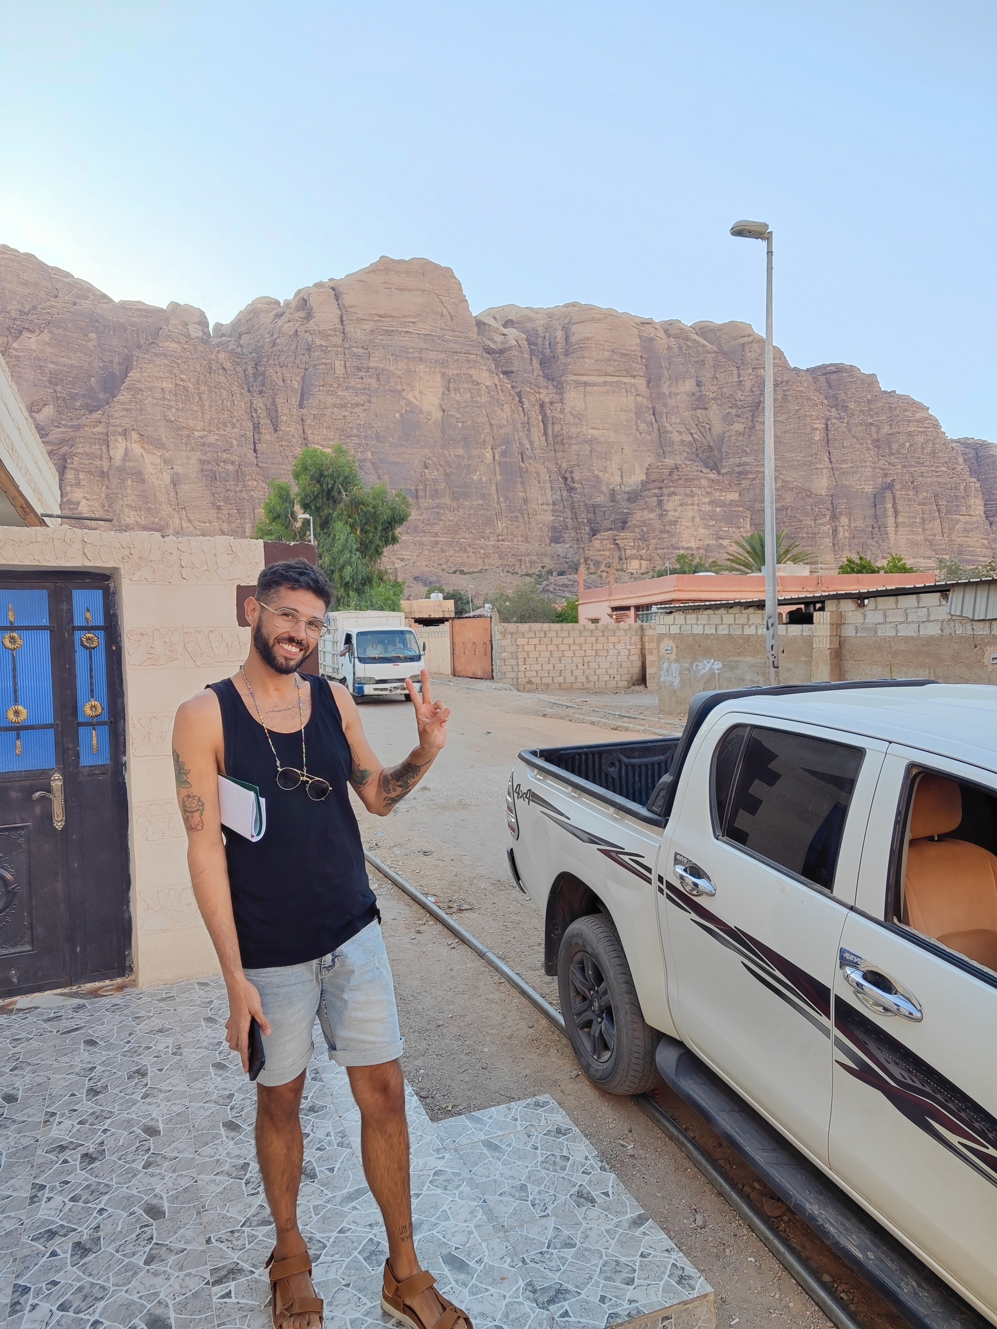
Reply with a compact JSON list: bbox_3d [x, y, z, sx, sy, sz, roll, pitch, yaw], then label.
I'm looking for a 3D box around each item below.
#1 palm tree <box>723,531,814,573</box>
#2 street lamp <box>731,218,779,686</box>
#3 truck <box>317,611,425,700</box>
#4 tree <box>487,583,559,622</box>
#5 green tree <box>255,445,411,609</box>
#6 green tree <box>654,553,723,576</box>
[{"bbox_3d":[17.967,-4.819,59.000,6.000,8.050,6.000,-1,2,0],"label":"palm tree"},{"bbox_3d":[4.001,-2.835,13.825,0.820,8.200,0.300,-2,2,-18],"label":"street lamp"},{"bbox_3d":[-3.934,-0.297,26.428,2.000,2.550,5.700,-2,2,-20],"label":"truck"},{"bbox_3d":[1.786,-3.169,62.000,5.000,5.260,5.000,-1,2,0],"label":"tree"},{"bbox_3d":[-8.627,-5.531,46.000,8.200,11.710,7.600,-1,2,0],"label":"green tree"},{"bbox_3d":[12.875,-4.151,60.000,4.800,6.870,4.800,-1,2,0],"label":"green tree"}]

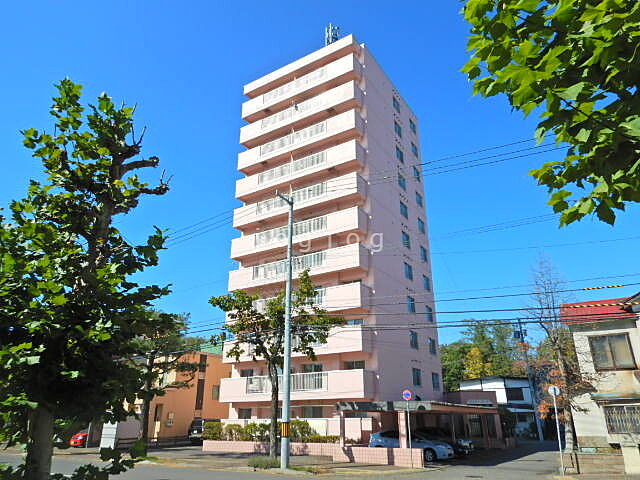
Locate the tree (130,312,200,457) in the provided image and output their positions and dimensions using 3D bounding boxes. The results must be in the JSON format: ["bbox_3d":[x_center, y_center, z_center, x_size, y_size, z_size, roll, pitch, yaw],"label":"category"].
[{"bbox_3d":[-9.563,8.195,25.764,4.850,8.040,4.610,0,-21,0],"label":"tree"}]

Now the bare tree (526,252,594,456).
[{"bbox_3d":[11.334,5.061,21.142,2.800,9.077,2.700,0,-22,0],"label":"bare tree"}]

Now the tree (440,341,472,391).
[{"bbox_3d":[16.548,17.658,53.264,4.600,11.051,4.600,0,-22,0],"label":"tree"}]

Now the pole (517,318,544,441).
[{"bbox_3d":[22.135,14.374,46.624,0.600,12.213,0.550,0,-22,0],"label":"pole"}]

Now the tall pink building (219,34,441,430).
[{"bbox_3d":[1.587,0.890,39.227,11.760,31.100,14.210,-13,-25,31],"label":"tall pink building"}]

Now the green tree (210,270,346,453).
[{"bbox_3d":[-2.497,6.374,23.680,7.250,9.920,6.720,0,-21,0],"label":"green tree"}]

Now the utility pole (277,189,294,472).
[{"bbox_3d":[-1.661,3.445,20.157,0.400,12.480,1.200,-13,-25,31],"label":"utility pole"}]

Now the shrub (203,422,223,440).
[{"bbox_3d":[-7.387,13.191,30.476,1.200,1.150,1.000,-13,-25,30],"label":"shrub"}]

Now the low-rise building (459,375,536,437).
[{"bbox_3d":[19.514,17.501,46.363,7.170,5.660,7.000,-13,-25,30],"label":"low-rise building"}]

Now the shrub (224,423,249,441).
[{"bbox_3d":[-5.387,12.408,28.559,1.650,1.160,1.300,-9,-23,23],"label":"shrub"}]

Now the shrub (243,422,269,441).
[{"bbox_3d":[-4.140,12.530,28.911,1.350,1.120,1.050,-13,-25,30],"label":"shrub"}]

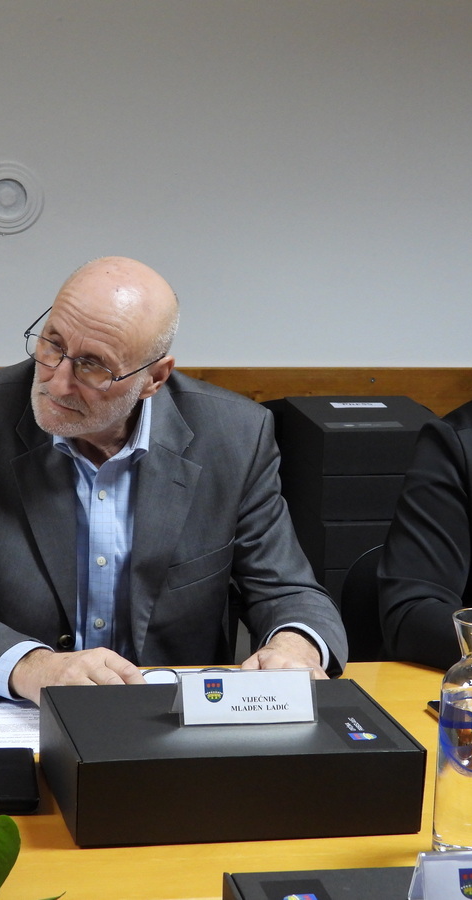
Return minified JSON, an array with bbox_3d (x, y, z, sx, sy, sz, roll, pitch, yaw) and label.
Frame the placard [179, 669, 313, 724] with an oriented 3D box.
[{"bbox_3d":[0.009,0.248,2.110,0.143,0.050,0.050,0,10,-14],"label":"placard"}]

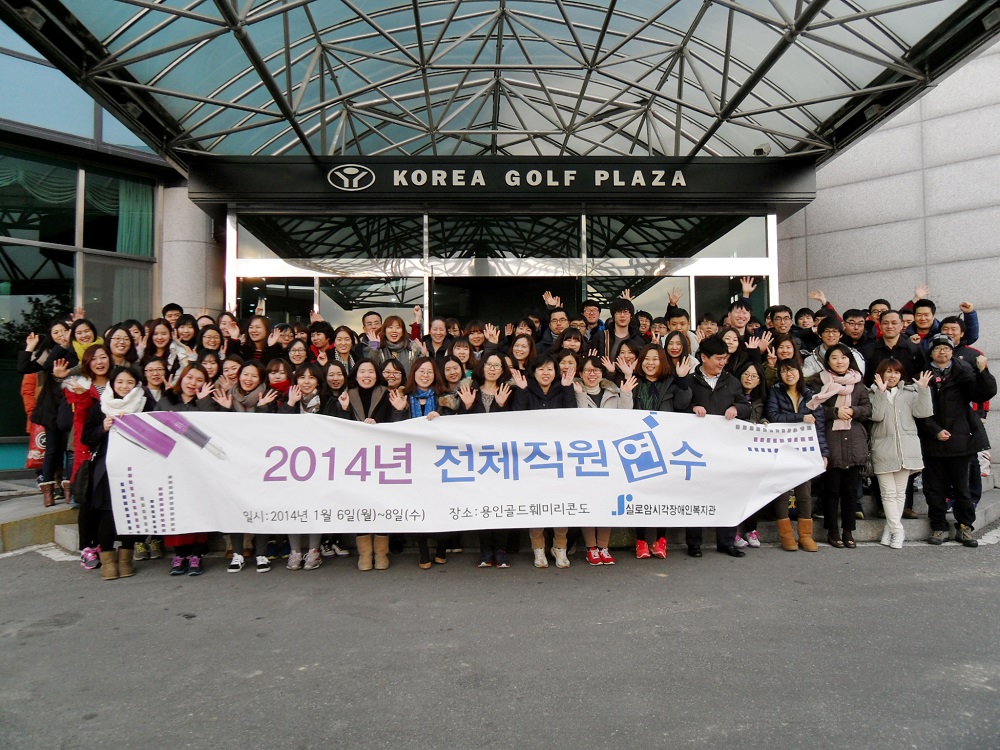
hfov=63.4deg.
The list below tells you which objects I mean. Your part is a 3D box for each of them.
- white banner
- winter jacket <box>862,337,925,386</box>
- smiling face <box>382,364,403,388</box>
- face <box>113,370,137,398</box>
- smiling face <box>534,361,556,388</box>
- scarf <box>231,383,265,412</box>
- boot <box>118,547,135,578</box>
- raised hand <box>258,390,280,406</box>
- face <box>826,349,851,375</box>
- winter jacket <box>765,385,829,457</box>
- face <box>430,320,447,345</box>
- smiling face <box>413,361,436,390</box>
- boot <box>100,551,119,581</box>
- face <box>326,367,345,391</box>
[{"bbox_3d":[-0.124,0.714,6.080,5.360,0.910,0.250,0,-3,-6],"label":"white banner"},{"bbox_3d":[3.381,0.021,6.950,0.500,0.680,0.300,-1,-3,14],"label":"winter jacket"},{"bbox_3d":[-0.877,0.012,6.570,0.150,0.205,0.150,0,-3,-5],"label":"smiling face"},{"bbox_3d":[-2.837,0.076,6.120,0.165,0.210,0.150,1,-3,-21],"label":"face"},{"bbox_3d":[0.350,-0.004,6.230,0.165,0.210,0.150,0,-2,2],"label":"smiling face"},{"bbox_3d":[-1.913,0.178,6.130,0.290,0.270,0.260,0,-3,-13],"label":"scarf"},{"bbox_3d":[-2.831,1.419,6.140,0.120,0.230,0.270,1,-2,-14],"label":"boot"},{"bbox_3d":[-1.717,0.167,6.000,0.165,0.110,0.055,-38,5,-3],"label":"raised hand"},{"bbox_3d":[2.816,-0.108,6.720,0.175,0.215,0.175,-2,-3,28],"label":"face"},{"bbox_3d":[2.438,0.391,6.650,0.520,0.640,0.340,-1,-3,12],"label":"winter jacket"},{"bbox_3d":[-0.548,-0.381,7.250,0.150,0.205,0.150,0,-3,-5],"label":"face"},{"bbox_3d":[-0.577,0.000,6.240,0.155,0.200,0.150,2,-3,-5],"label":"smiling face"},{"bbox_3d":[-2.909,1.420,6.030,0.125,0.200,0.260,1,-3,-31],"label":"boot"},{"bbox_3d":[-1.346,0.025,6.620,0.150,0.205,0.150,0,-3,-11],"label":"face"}]

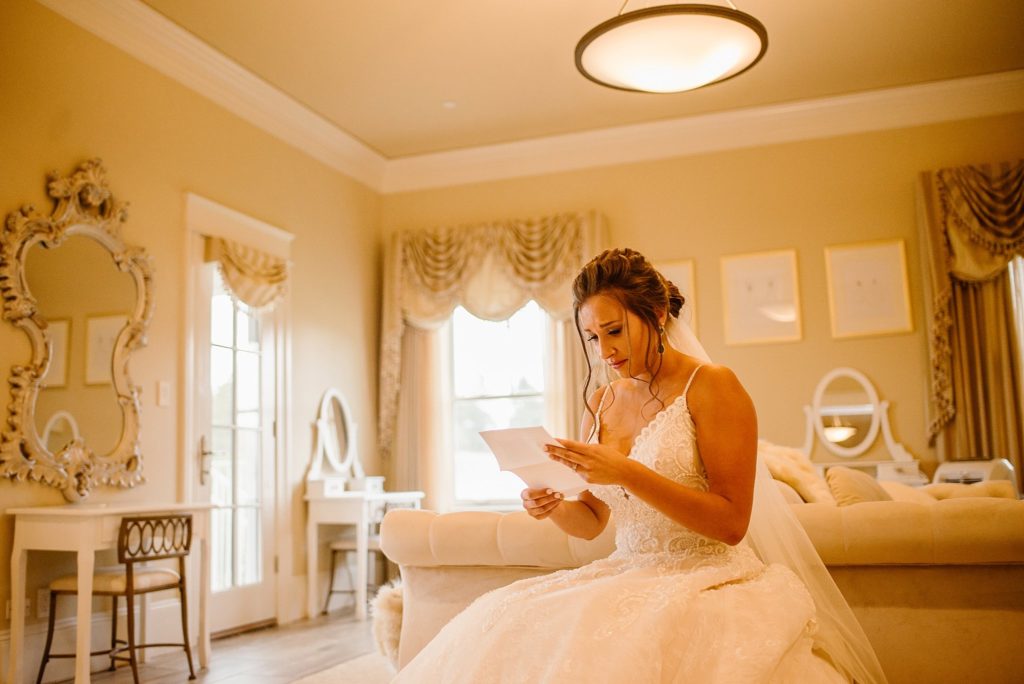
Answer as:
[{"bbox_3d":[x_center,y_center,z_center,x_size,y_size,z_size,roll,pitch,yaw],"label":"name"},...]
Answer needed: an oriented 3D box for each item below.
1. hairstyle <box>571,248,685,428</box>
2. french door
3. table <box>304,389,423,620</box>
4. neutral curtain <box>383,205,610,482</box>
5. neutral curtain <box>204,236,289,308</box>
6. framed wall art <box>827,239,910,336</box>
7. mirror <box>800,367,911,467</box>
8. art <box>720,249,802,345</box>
[{"bbox_3d":[0.227,-0.007,1.960,0.250,0.340,0.200,5,-10,-43],"label":"hairstyle"},{"bbox_3d":[-1.539,0.533,5.641,0.046,2.121,0.790,-4,-8,19],"label":"french door"},{"bbox_3d":[-0.918,0.982,6.322,0.407,1.394,0.895,-4,-8,19],"label":"table"},{"bbox_3d":[-0.154,-0.030,7.112,1.688,1.693,0.151,-4,-8,19],"label":"neutral curtain"},{"bbox_3d":[-1.502,-0.364,5.738,0.109,0.353,0.706,-4,-8,19],"label":"neutral curtain"},{"bbox_3d":[2.280,-0.345,6.374,0.491,0.598,0.029,-4,-8,19],"label":"framed wall art"},{"bbox_3d":[2.113,0.441,6.157,0.635,0.590,0.134,-4,-8,19],"label":"mirror"},{"bbox_3d":[1.646,-0.300,6.587,0.488,0.600,0.029,-4,-8,19],"label":"art"}]

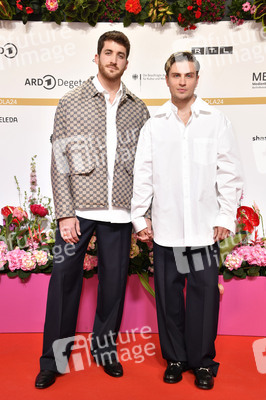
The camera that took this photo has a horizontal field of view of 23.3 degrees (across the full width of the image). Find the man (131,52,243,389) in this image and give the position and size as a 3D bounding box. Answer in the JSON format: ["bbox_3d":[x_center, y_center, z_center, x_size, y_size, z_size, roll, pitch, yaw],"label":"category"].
[{"bbox_3d":[0.289,0.088,3.480,0.600,1.770,0.370,0,1,5],"label":"man"}]

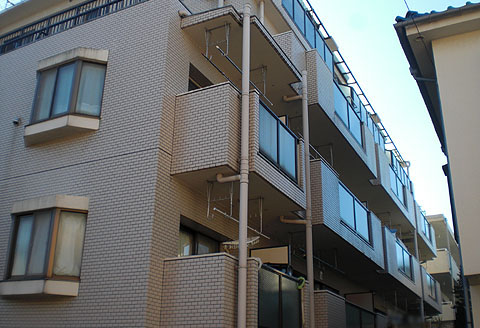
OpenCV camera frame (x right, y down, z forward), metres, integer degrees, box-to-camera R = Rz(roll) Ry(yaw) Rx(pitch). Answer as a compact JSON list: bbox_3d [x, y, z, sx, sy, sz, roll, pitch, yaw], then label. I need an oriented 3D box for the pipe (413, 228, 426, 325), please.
[{"bbox_3d":[6.996,4.306,20.496,0.100,3.750,0.100,-10,-24,26],"label":"pipe"}]

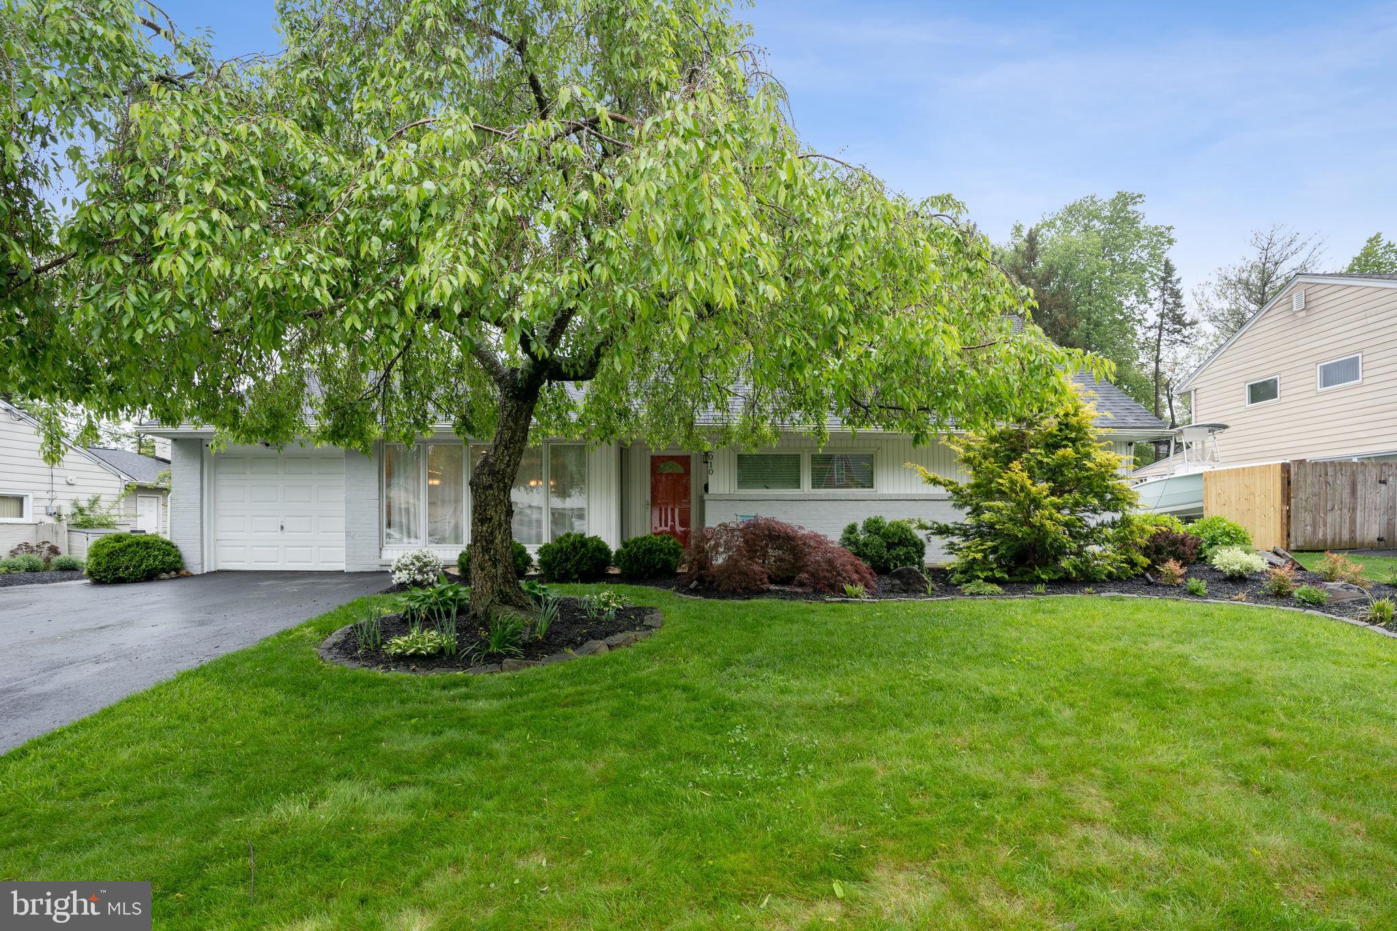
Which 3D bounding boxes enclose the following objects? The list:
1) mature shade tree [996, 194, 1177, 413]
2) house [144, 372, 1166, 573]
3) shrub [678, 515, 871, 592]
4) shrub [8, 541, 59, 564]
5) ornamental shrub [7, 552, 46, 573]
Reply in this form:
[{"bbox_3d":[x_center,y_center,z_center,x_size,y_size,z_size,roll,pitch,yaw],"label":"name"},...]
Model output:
[{"bbox_3d":[17.612,-4.561,28.500,8.400,15.900,8.000,0,-3,0],"label":"mature shade tree"},{"bbox_3d":[-0.760,-0.800,15.300,17.600,5.700,9.600,0,-2,0],"label":"house"},{"bbox_3d":[1.150,1.284,8.900,2.750,1.100,1.900,0,-3,0],"label":"shrub"},{"bbox_3d":[-12.089,1.610,11.300,0.930,0.450,0.750,0,-3,0],"label":"shrub"},{"bbox_3d":[-12.456,1.800,11.500,0.580,0.370,0.520,0,-2,0],"label":"ornamental shrub"}]

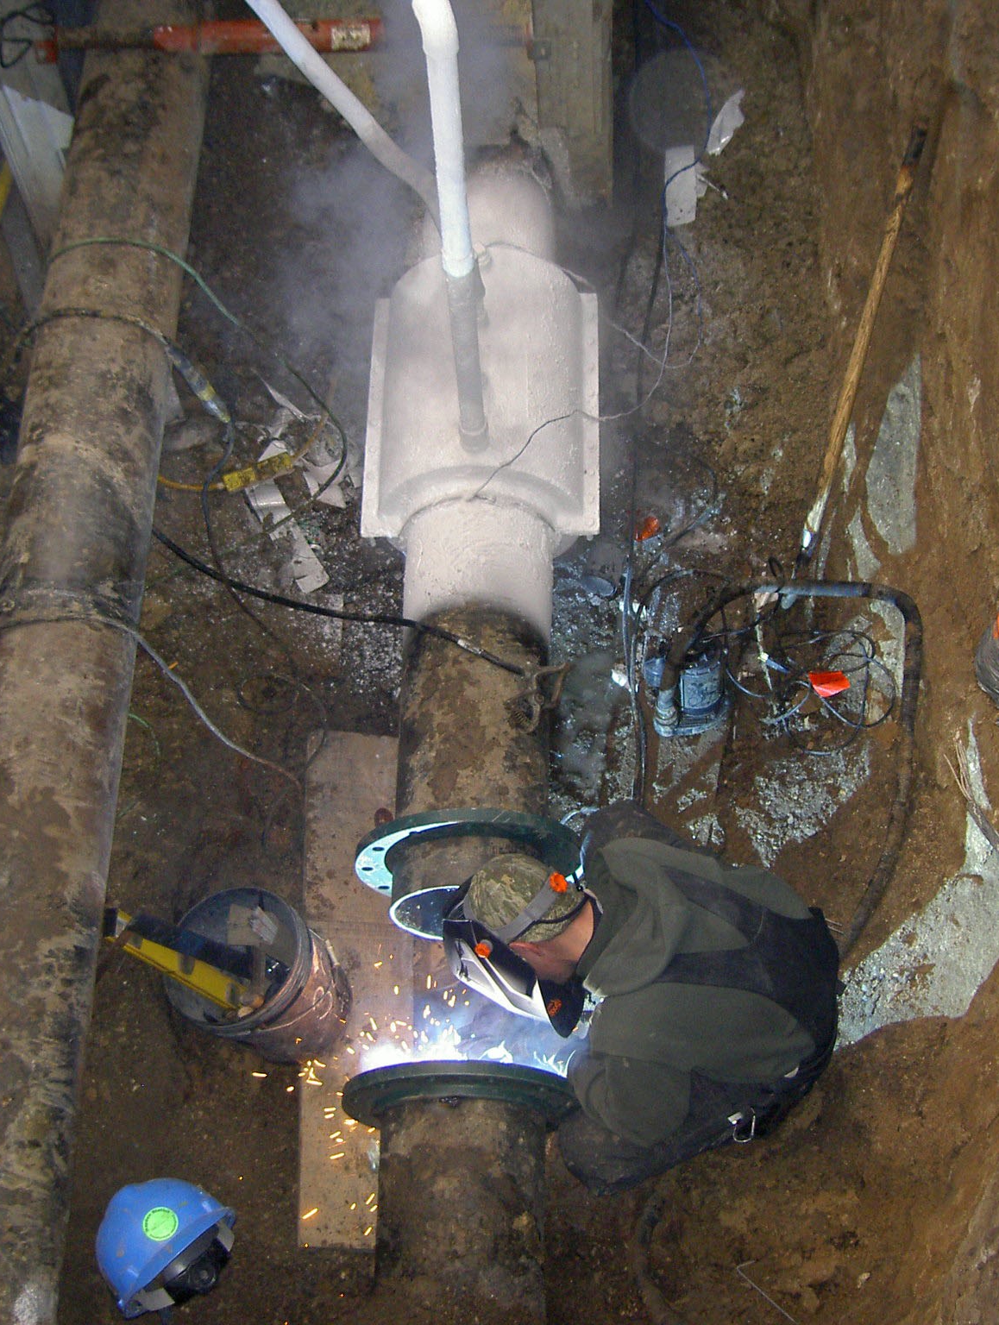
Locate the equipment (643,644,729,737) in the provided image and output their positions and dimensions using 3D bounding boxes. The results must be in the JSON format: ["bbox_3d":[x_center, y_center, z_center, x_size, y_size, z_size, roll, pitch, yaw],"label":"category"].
[{"bbox_3d":[0.425,0.067,4.520,0.190,0.220,0.190,0,62,2],"label":"equipment"}]

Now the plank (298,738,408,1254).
[{"bbox_3d":[-0.289,0.660,4.179,0.236,0.040,1.130,-2,62,0],"label":"plank"}]

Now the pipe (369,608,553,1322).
[{"bbox_3d":[-0.062,0.610,3.941,0.315,0.315,1.480,0,62,2],"label":"pipe"}]

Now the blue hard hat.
[{"bbox_3d":[-0.620,1.097,3.700,0.265,0.290,0.175,-42,72,-18],"label":"blue hard hat"}]

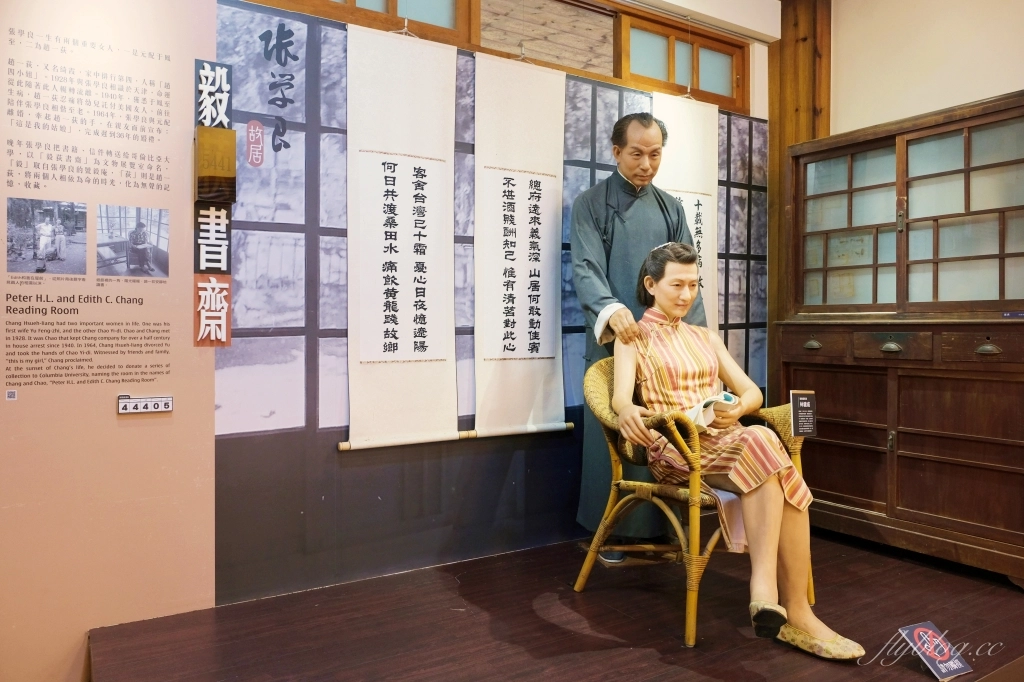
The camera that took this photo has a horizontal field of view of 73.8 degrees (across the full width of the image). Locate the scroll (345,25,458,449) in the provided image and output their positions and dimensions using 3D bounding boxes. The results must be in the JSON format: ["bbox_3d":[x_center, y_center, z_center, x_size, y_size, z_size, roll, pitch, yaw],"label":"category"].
[{"bbox_3d":[-0.362,-0.348,2.379,0.455,1.440,0.035,-1,1,-31],"label":"scroll"}]

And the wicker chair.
[{"bbox_3d":[0.561,0.439,2.206,0.637,0.774,0.572,-1,1,-35],"label":"wicker chair"}]

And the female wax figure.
[{"bbox_3d":[0.648,0.249,2.056,0.556,1.158,0.759,-1,1,-31],"label":"female wax figure"}]

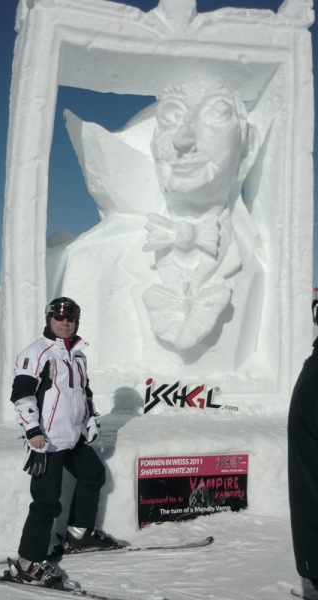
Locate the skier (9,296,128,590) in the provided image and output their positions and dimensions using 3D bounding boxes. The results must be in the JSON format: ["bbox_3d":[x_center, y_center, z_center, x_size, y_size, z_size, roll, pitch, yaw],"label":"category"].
[{"bbox_3d":[-0.600,0.880,5.000,0.660,1.820,0.520,1,-2,-43],"label":"skier"}]

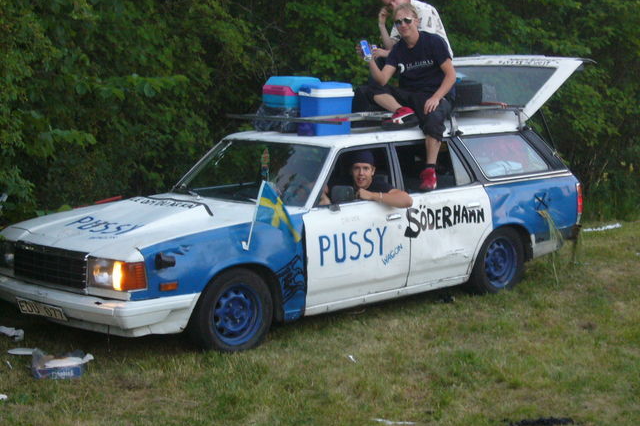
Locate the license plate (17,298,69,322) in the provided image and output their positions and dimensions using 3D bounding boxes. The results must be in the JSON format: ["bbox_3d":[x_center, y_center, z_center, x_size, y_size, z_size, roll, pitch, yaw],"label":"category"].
[{"bbox_3d":[-1.720,0.603,8.465,0.520,0.115,0.020,6,25,46],"label":"license plate"}]

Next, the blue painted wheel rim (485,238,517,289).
[{"bbox_3d":[1.325,0.371,10.363,0.382,0.382,0.140,-8,10,-43],"label":"blue painted wheel rim"}]

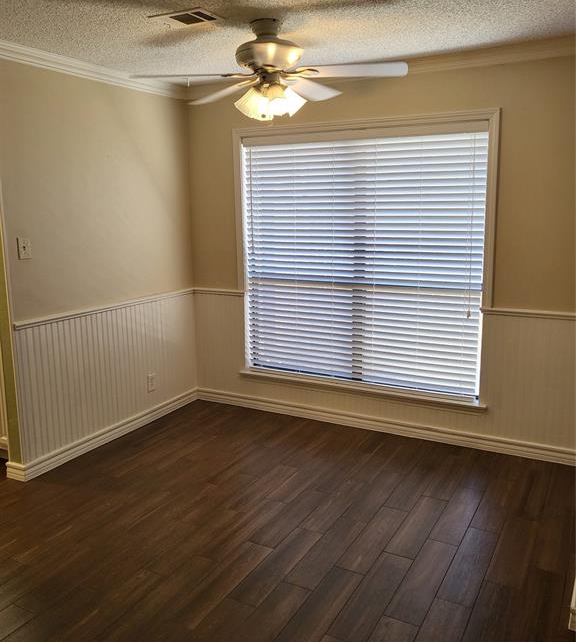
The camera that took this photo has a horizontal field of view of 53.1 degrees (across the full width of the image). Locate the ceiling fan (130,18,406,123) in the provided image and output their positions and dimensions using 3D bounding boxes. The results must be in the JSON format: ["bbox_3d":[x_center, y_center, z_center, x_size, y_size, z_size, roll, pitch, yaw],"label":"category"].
[{"bbox_3d":[-0.071,-1.220,2.824,1.280,0.440,1.270,5,13,27],"label":"ceiling fan"}]

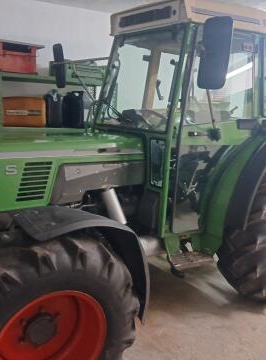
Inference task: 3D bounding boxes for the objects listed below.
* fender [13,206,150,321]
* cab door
[{"bbox_3d":[-0.264,0.530,2.071,0.696,0.755,0.343,-8,16,-37],"label":"fender"},{"bbox_3d":[0.666,-0.371,2.845,0.892,1.519,0.078,-8,16,-37],"label":"cab door"}]

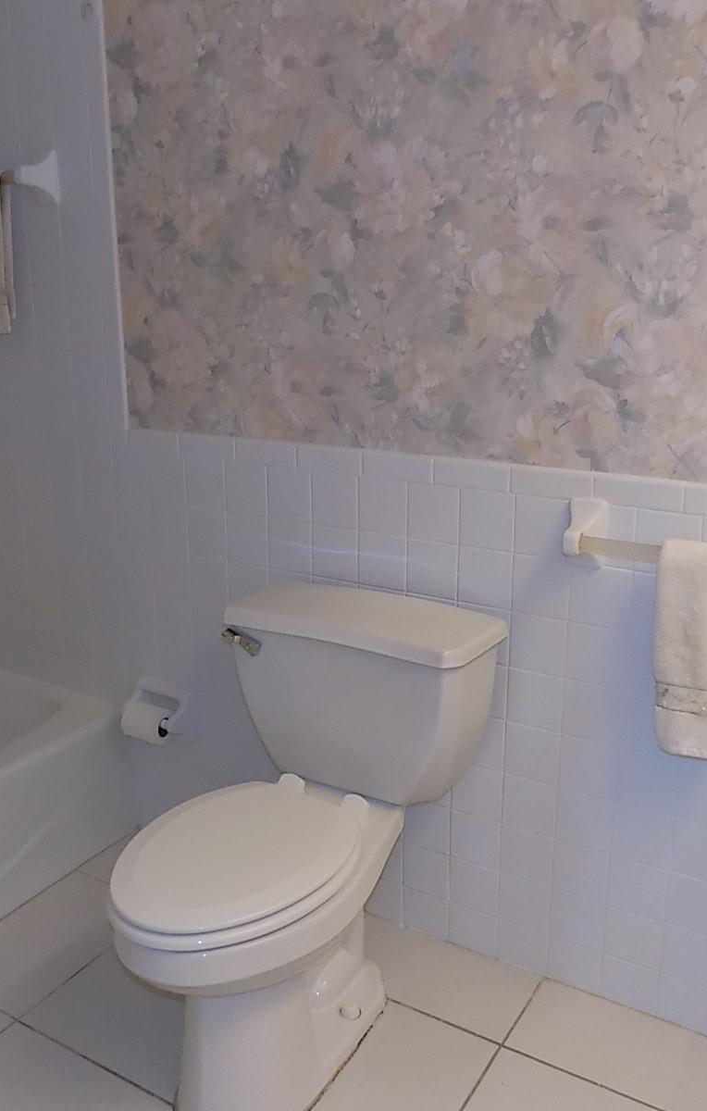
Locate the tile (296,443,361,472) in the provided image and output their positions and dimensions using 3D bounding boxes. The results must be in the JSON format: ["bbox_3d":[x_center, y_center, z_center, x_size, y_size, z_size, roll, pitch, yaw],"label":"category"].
[{"bbox_3d":[-0.048,-0.195,1.953,0.152,0.052,0.010,9,18,30],"label":"tile"}]

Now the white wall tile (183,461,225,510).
[{"bbox_3d":[-0.319,-0.152,2.140,0.108,0.108,0.010,9,18,29],"label":"white wall tile"}]

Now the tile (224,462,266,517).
[{"bbox_3d":[-0.224,-0.137,2.087,0.108,0.108,0.010,9,18,29],"label":"tile"}]

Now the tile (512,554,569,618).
[{"bbox_3d":[0.341,0.057,1.794,0.108,0.108,0.008,9,17,29],"label":"tile"}]

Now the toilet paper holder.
[{"bbox_3d":[-0.478,0.379,2.323,0.156,0.130,0.093,9,18,29],"label":"toilet paper holder"}]

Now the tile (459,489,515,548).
[{"bbox_3d":[0.248,-0.066,1.805,0.108,0.108,0.009,9,18,30],"label":"tile"}]

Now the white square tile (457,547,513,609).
[{"bbox_3d":[0.247,0.043,1.848,0.108,0.108,0.008,9,17,29],"label":"white square tile"}]

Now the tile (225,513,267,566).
[{"bbox_3d":[-0.229,-0.035,2.108,0.108,0.108,0.009,9,18,30],"label":"tile"}]

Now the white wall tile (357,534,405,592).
[{"bbox_3d":[0.058,0.014,1.956,0.108,0.108,0.008,9,17,29],"label":"white wall tile"}]

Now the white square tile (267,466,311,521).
[{"bbox_3d":[-0.130,-0.122,2.034,0.108,0.108,0.010,9,18,29],"label":"white square tile"}]

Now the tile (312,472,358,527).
[{"bbox_3d":[-0.035,-0.108,1.980,0.108,0.108,0.010,9,18,29],"label":"tile"}]

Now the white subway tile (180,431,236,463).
[{"bbox_3d":[-0.310,-0.232,2.105,0.152,0.052,0.010,9,18,30],"label":"white subway tile"}]

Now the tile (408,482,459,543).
[{"bbox_3d":[0.153,-0.079,1.873,0.108,0.108,0.008,9,17,29],"label":"tile"}]

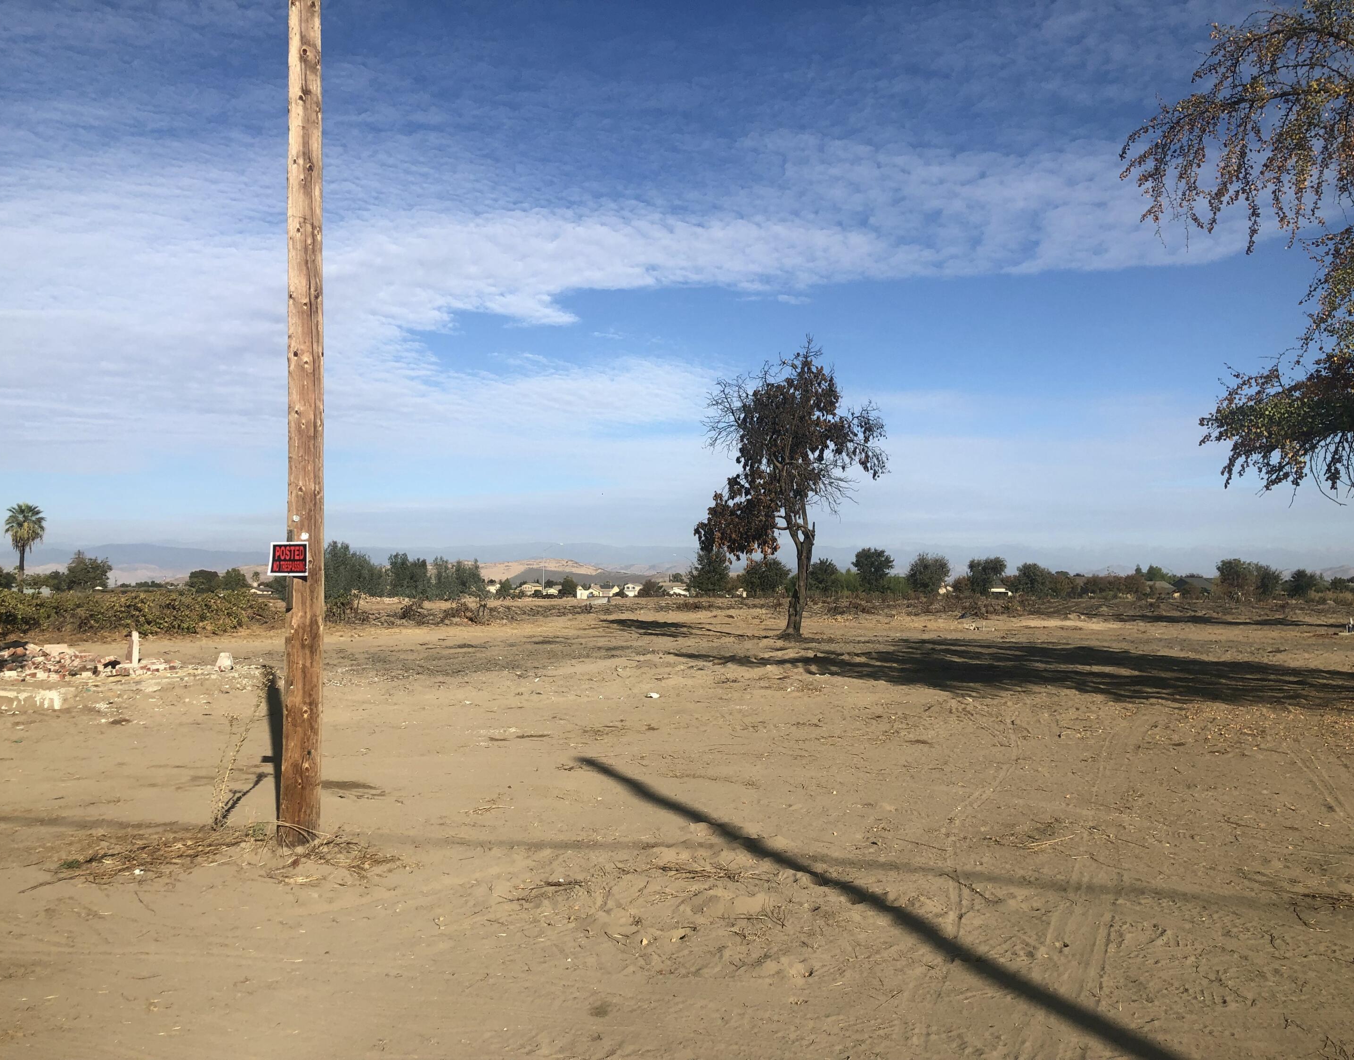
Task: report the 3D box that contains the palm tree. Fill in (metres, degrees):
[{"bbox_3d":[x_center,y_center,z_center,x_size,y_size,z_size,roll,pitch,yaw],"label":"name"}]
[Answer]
[{"bbox_3d":[-62.800,2.280,110.000,3.700,9.700,3.700,0,-3,0],"label":"palm tree"}]

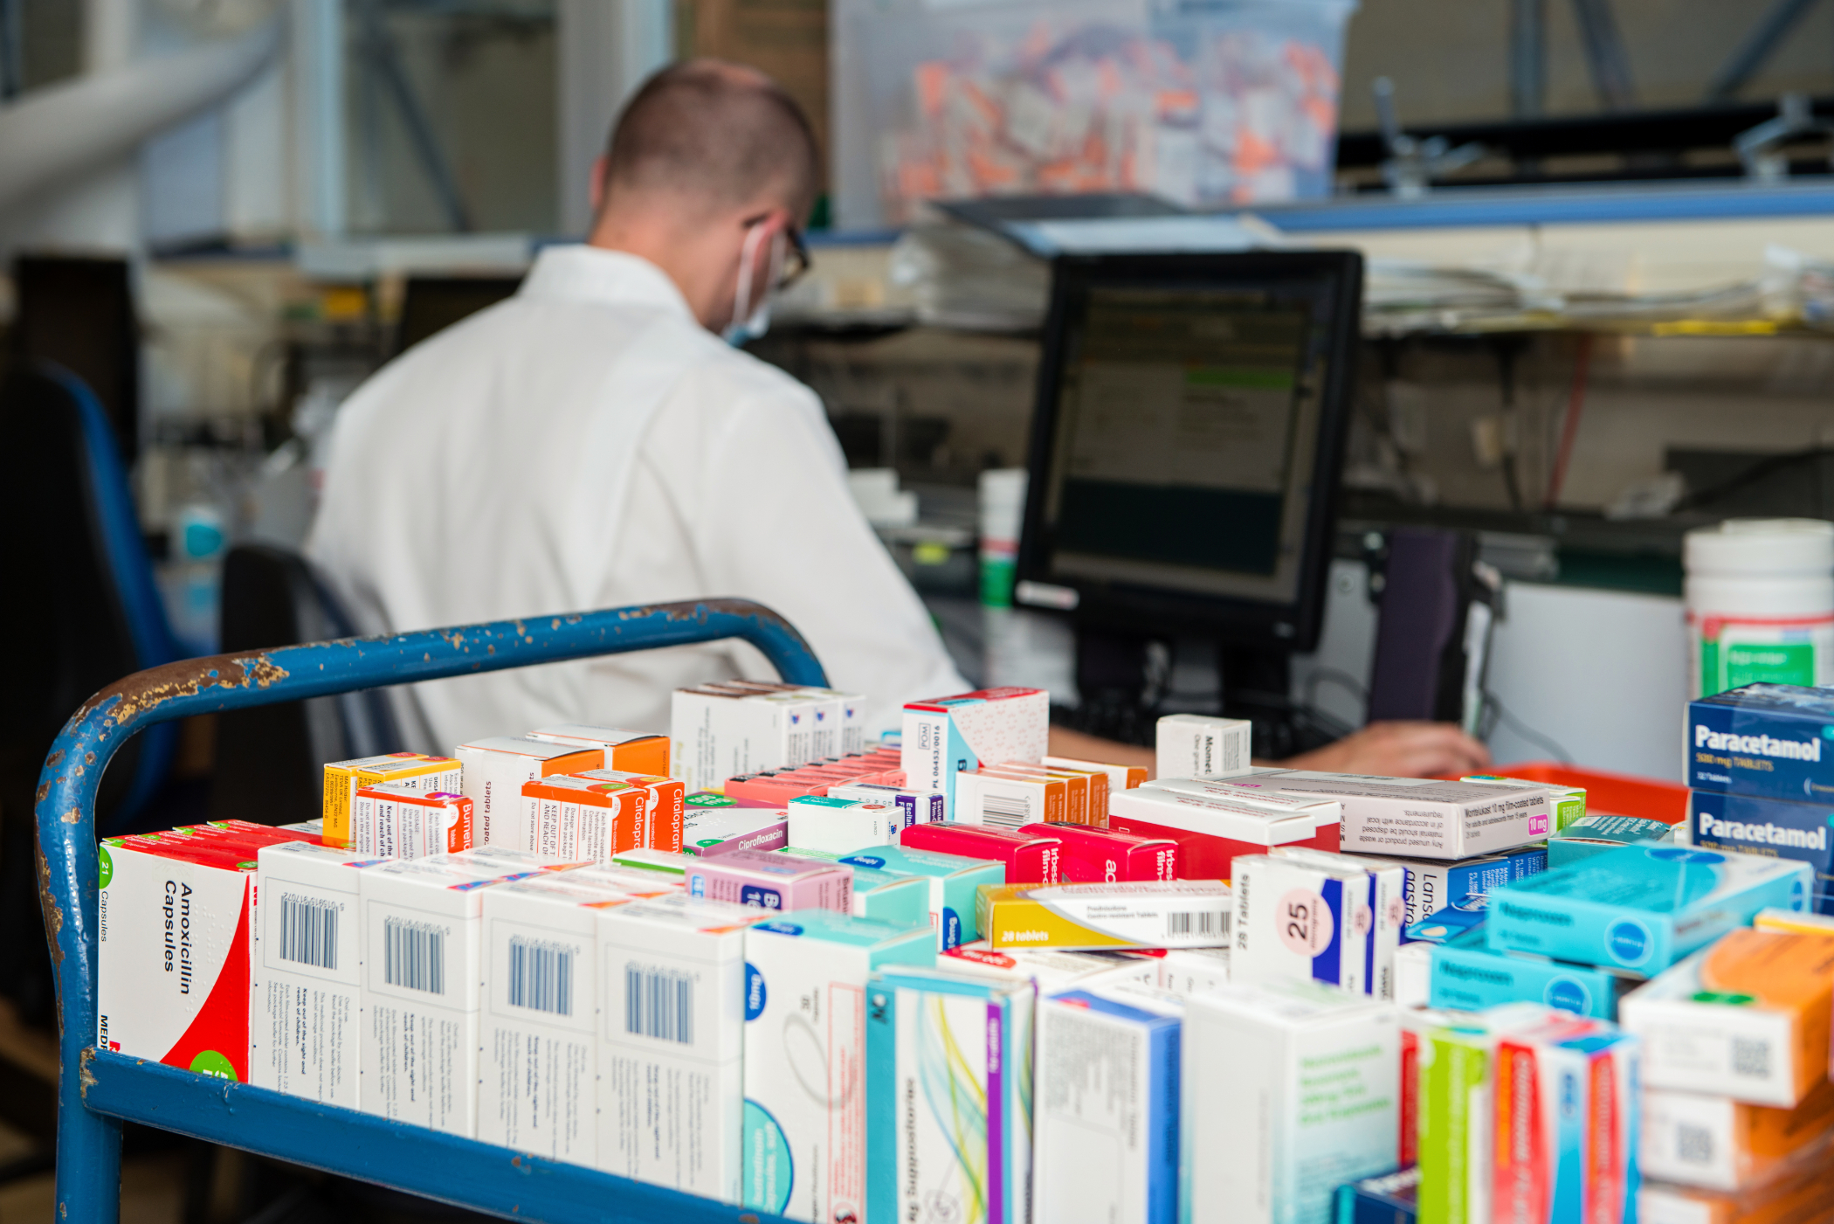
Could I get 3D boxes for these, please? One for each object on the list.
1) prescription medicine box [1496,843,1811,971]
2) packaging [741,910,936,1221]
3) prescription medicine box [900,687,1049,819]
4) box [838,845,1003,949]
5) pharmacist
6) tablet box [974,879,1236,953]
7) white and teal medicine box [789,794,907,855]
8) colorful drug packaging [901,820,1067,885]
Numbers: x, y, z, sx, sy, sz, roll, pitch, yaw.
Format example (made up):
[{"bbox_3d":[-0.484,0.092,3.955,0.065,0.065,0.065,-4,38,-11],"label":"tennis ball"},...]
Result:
[{"bbox_3d":[0.248,0.099,0.962,0.061,0.021,0.127,6,7,36],"label":"prescription medicine box"},{"bbox_3d":[-0.028,0.164,1.000,0.050,0.106,0.044,5,7,30],"label":"packaging"},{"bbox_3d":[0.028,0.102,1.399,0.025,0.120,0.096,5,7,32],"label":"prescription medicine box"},{"bbox_3d":[0.000,0.151,1.129,0.051,0.106,0.042,5,7,33],"label":"box"},{"bbox_3d":[-0.045,0.192,2.482,0.820,1.300,0.680,-4,8,-45],"label":"pharmacist"},{"bbox_3d":[0.076,0.113,1.077,0.108,0.018,0.036,0,6,-13],"label":"tablet box"},{"bbox_3d":[-0.032,0.133,1.265,0.051,0.095,0.016,5,7,31],"label":"white and teal medicine box"},{"bbox_3d":[0.026,0.144,1.201,0.063,0.100,0.030,7,8,42],"label":"colorful drug packaging"}]

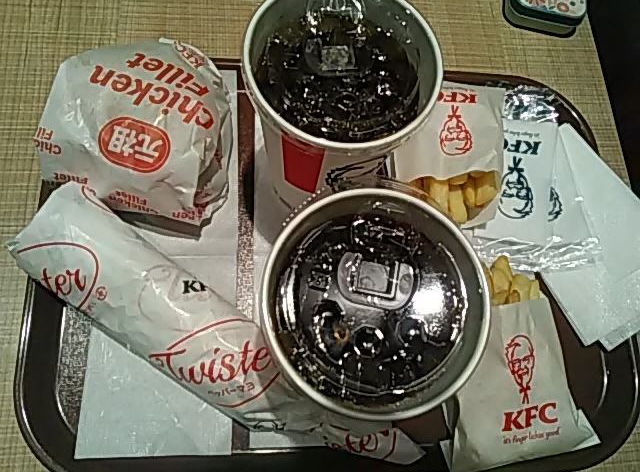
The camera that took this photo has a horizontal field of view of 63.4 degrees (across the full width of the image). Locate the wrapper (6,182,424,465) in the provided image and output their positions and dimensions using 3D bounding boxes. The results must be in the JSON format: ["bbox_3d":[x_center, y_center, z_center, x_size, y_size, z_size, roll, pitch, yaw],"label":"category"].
[{"bbox_3d":[-0.049,0.060,0.281,0.236,0.045,0.053,34,69,-1],"label":"wrapper"}]

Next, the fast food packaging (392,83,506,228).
[{"bbox_3d":[0.092,-0.061,0.358,0.085,0.034,0.118,1,70,-8],"label":"fast food packaging"}]

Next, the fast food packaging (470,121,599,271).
[{"bbox_3d":[0.153,-0.038,0.369,0.088,0.012,0.128,1,70,-8],"label":"fast food packaging"}]

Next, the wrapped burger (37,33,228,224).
[{"bbox_3d":[-0.110,-0.071,0.315,0.107,0.066,0.108,1,70,-8],"label":"wrapped burger"}]

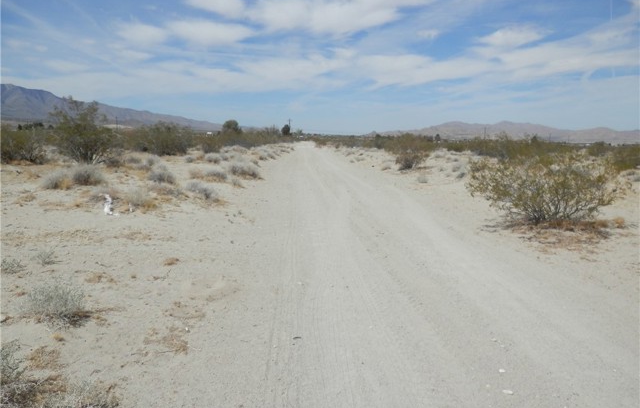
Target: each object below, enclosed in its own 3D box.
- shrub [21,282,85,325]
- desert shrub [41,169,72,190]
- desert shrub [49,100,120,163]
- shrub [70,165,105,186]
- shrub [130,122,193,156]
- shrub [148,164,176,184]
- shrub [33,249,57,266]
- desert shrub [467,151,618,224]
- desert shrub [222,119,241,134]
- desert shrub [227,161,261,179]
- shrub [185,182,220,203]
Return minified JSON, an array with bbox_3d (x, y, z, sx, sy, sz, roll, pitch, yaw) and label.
[{"bbox_3d":[-2.290,0.813,3.967,0.631,0.284,0.555,-4,10,-30],"label":"shrub"},{"bbox_3d":[-6.920,-0.668,12.109,0.843,0.524,0.801,-3,10,-30],"label":"desert shrub"},{"bbox_3d":[-10.536,-3.230,20.546,3.054,2.855,2.809,-3,9,-27],"label":"desert shrub"},{"bbox_3d":[-6.689,-0.841,13.259,1.063,0.583,0.936,-3,10,-27],"label":"shrub"},{"bbox_3d":[-10.556,-4.321,30.656,4.260,2.140,3.749,-2,9,-19],"label":"shrub"},{"bbox_3d":[-4.798,-0.917,14.048,0.876,0.565,0.770,-2,9,-19],"label":"shrub"},{"bbox_3d":[-3.268,0.620,5.471,0.285,0.190,0.257,-4,10,-31],"label":"shrub"},{"bbox_3d":[4.556,-0.376,9.322,3.099,1.399,2.727,6,9,26],"label":"desert shrub"},{"bbox_3d":[-16.077,-13.558,84.870,3.670,4.216,3.230,-1,9,-11],"label":"desert shrub"},{"bbox_3d":[-2.791,-1.292,16.871,1.244,0.591,1.058,0,9,-9],"label":"desert shrub"},{"bbox_3d":[-2.831,-0.330,11.033,0.814,0.463,0.692,-1,9,-14],"label":"shrub"}]

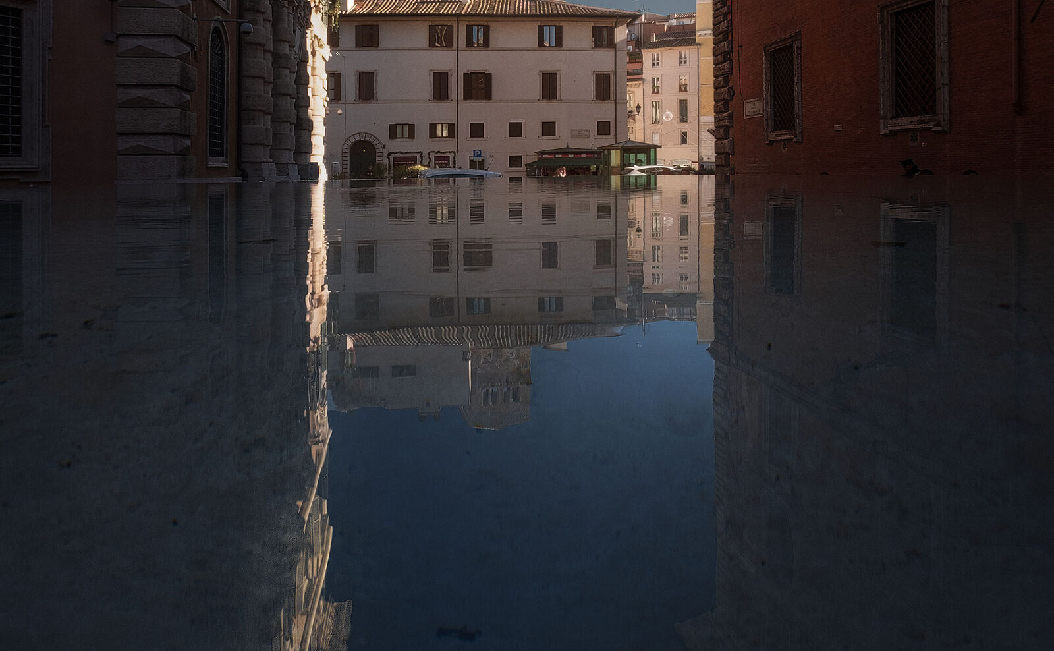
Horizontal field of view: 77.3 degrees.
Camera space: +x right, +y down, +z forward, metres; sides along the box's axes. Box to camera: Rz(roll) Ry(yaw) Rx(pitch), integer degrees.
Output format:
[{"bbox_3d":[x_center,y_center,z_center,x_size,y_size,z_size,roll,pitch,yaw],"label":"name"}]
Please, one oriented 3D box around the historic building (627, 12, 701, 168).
[{"bbox_3d":[16.500,-27.200,79.500,8.500,18.500,9.000,2,6,18],"label":"historic building"}]

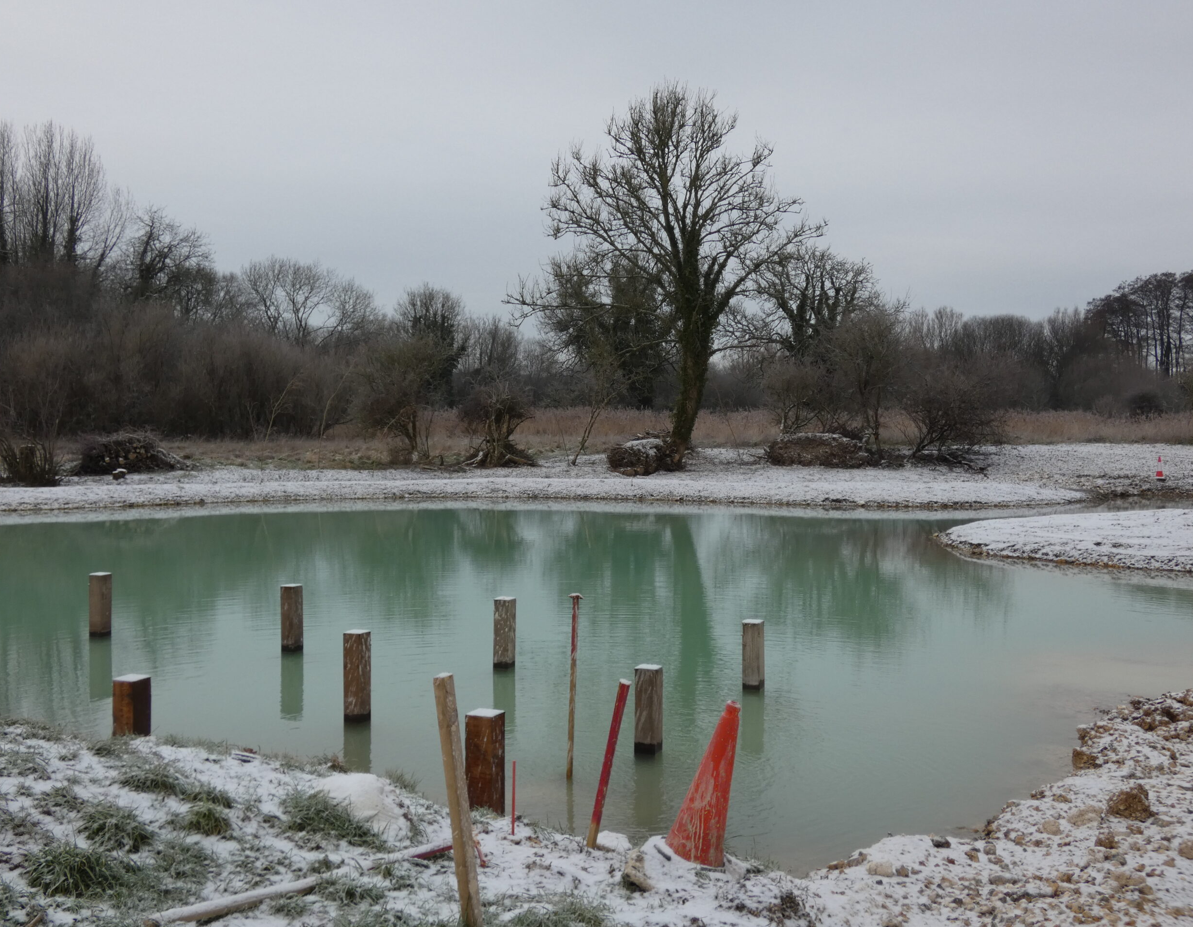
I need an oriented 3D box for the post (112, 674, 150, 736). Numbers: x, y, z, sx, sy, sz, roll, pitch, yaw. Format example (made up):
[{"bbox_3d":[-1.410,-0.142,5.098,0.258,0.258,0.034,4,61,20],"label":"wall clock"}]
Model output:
[{"bbox_3d":[-2.736,1.451,8.005,0.148,0.355,0.148,1,2,24],"label":"post"}]

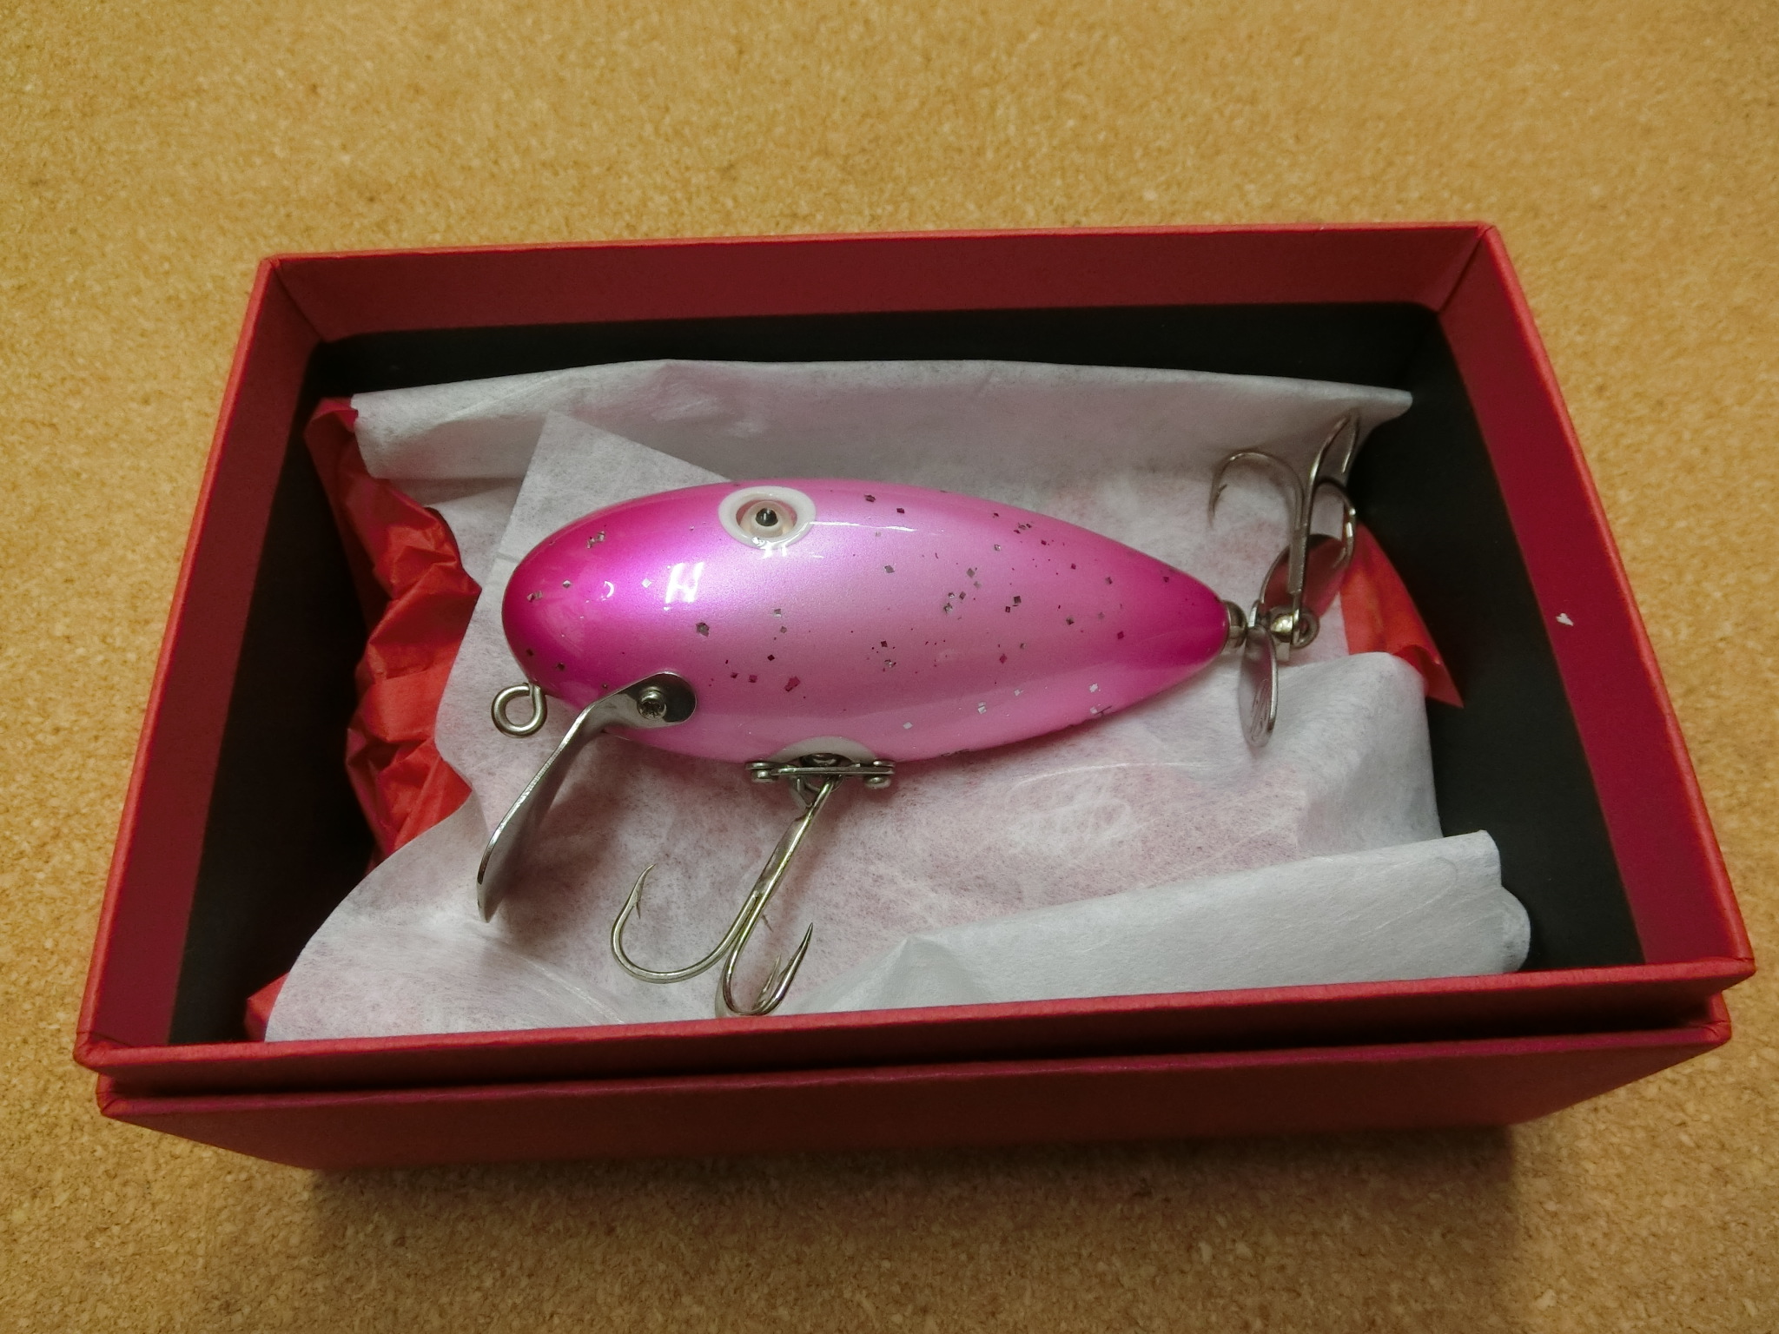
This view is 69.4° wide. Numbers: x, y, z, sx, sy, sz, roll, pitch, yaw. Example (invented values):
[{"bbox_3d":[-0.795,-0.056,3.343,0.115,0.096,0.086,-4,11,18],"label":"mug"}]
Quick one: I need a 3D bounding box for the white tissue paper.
[{"bbox_3d":[0.001,0.003,0.155,0.134,0.024,0.082,-2,62,-2],"label":"white tissue paper"}]

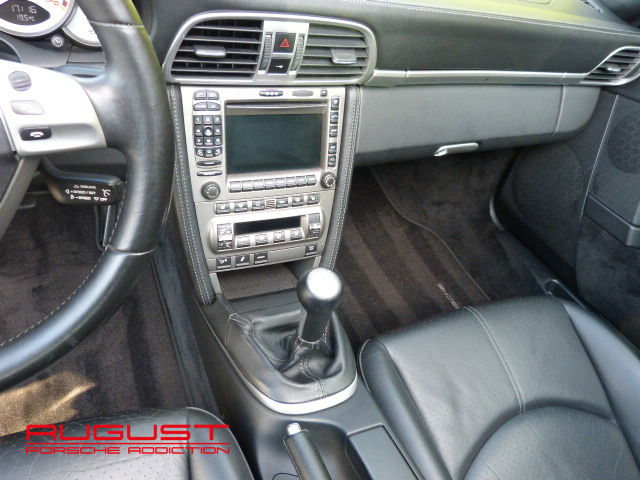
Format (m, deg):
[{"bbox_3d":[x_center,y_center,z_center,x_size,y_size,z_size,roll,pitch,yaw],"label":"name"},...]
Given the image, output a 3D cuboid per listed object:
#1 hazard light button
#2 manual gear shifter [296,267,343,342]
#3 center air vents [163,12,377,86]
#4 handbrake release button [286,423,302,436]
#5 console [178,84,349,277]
[{"bbox_3d":[-0.041,-0.222,0.520,0.024,0.024,0.010,-8,39,-23],"label":"hazard light button"},{"bbox_3d":[-0.001,0.079,0.522,0.049,0.092,0.049,4,27,-2],"label":"manual gear shifter"},{"bbox_3d":[-0.047,-0.215,0.532,0.260,0.077,0.040,-8,39,-23],"label":"center air vents"},{"bbox_3d":[-0.028,0.205,0.500,0.014,0.014,0.012,-7,35,-22],"label":"handbrake release button"},{"bbox_3d":[-0.074,-0.083,0.638,0.213,0.246,0.050,-7,25,-22],"label":"console"}]

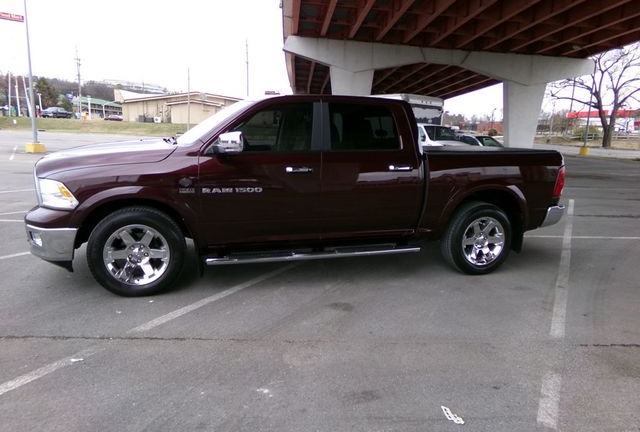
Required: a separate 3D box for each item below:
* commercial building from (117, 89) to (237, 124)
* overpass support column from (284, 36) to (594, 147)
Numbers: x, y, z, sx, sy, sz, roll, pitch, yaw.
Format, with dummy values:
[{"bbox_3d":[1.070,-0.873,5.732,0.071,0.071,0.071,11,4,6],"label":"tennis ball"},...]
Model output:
[{"bbox_3d":[-19.067,-18.884,80.060,26.612,5.160,18.000,4,10,10],"label":"commercial building"},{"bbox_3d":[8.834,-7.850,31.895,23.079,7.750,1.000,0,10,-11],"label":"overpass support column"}]

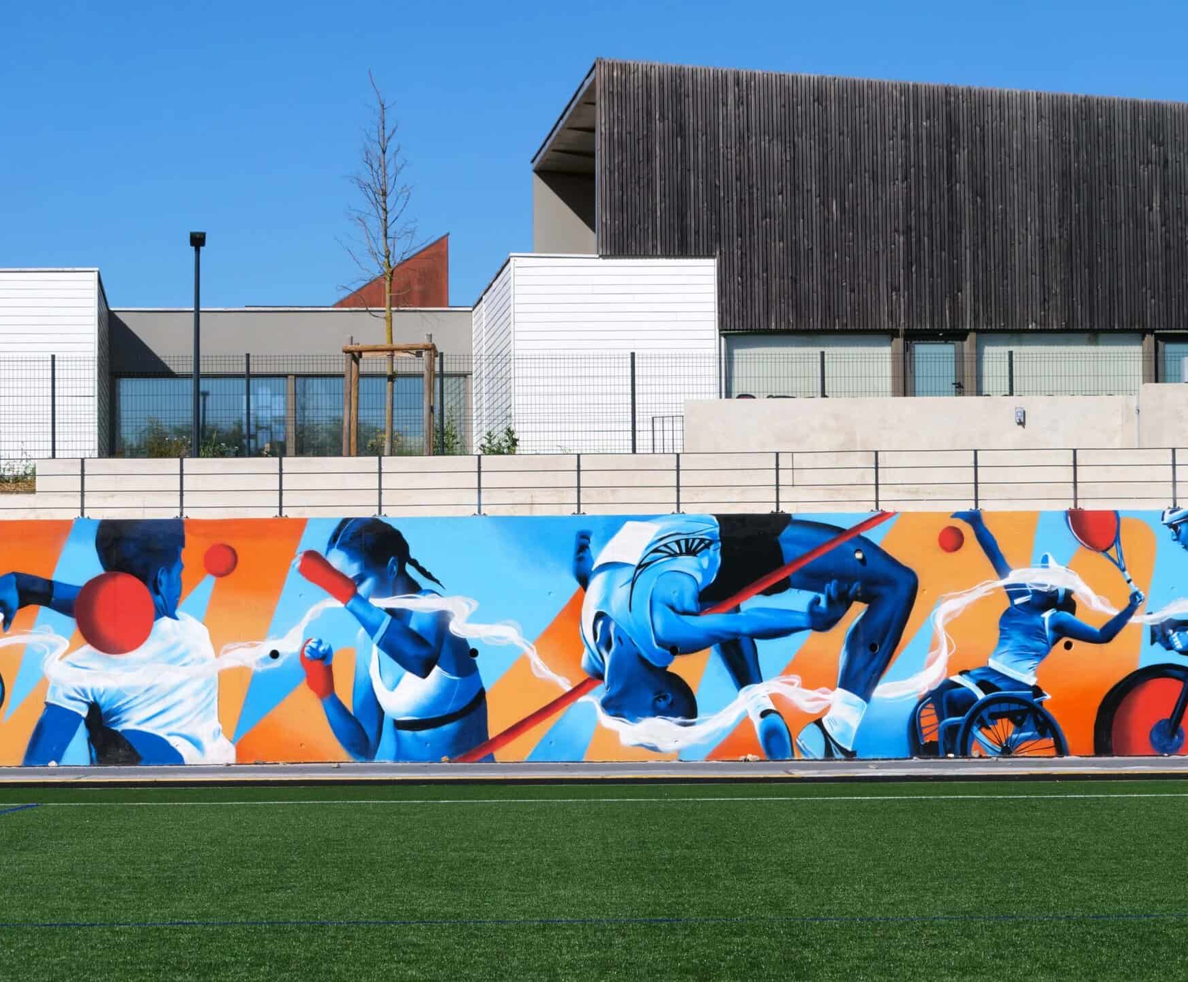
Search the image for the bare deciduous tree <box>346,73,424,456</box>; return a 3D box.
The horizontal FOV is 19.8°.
[{"bbox_3d":[-2.667,-2.725,43.500,1.080,5.200,1.080,0,-3,-6],"label":"bare deciduous tree"}]

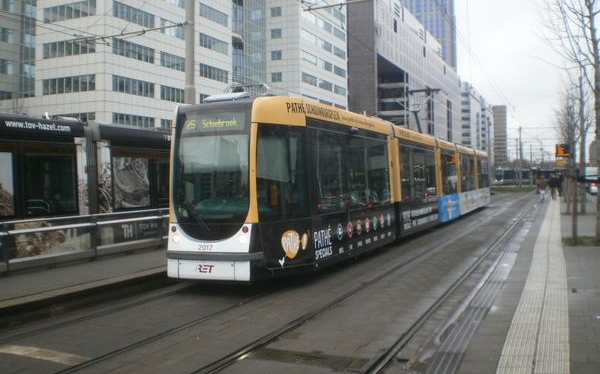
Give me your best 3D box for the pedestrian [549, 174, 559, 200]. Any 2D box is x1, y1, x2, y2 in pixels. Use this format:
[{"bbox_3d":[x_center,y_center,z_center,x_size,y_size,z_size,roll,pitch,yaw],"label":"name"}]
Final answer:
[{"bbox_3d":[17.103,0.057,42.000,0.600,1.740,0.420,0,1,23],"label":"pedestrian"}]

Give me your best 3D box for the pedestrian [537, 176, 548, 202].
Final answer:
[{"bbox_3d":[16.148,0.083,41.500,0.620,1.720,0.420,0,1,23],"label":"pedestrian"}]

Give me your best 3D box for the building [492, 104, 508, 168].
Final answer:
[{"bbox_3d":[165.798,-38.021,521.593,15.000,59.000,20.000,0,1,23],"label":"building"}]

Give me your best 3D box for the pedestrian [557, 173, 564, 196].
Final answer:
[{"bbox_3d":[19.031,-0.186,45.500,0.580,1.780,0.400,0,1,23],"label":"pedestrian"}]

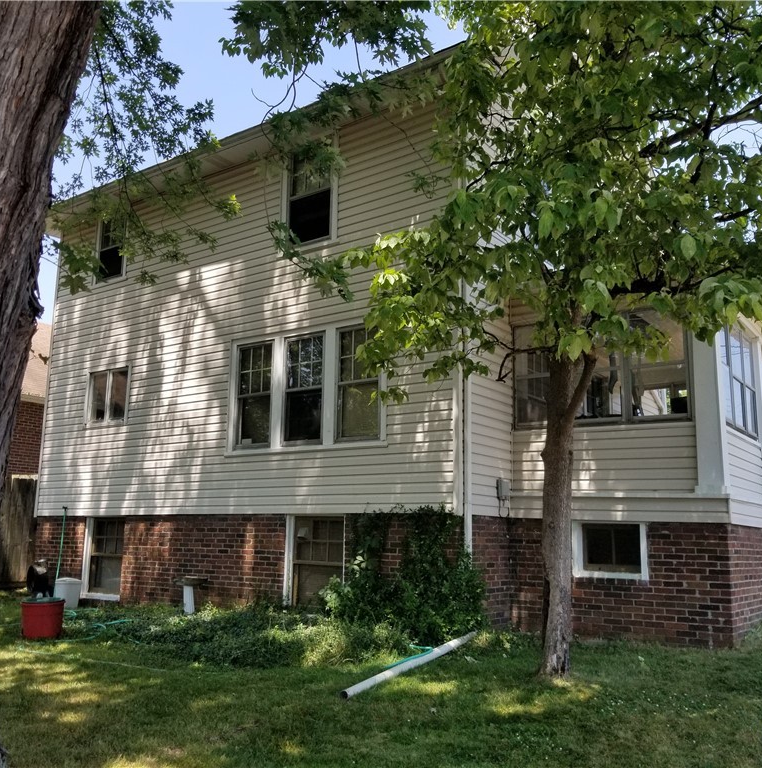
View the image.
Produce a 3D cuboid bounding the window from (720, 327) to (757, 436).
[{"bbox_3d":[4.284,-0.026,9.210,0.100,1.260,1.850,-7,-14,35],"label":"window"}]

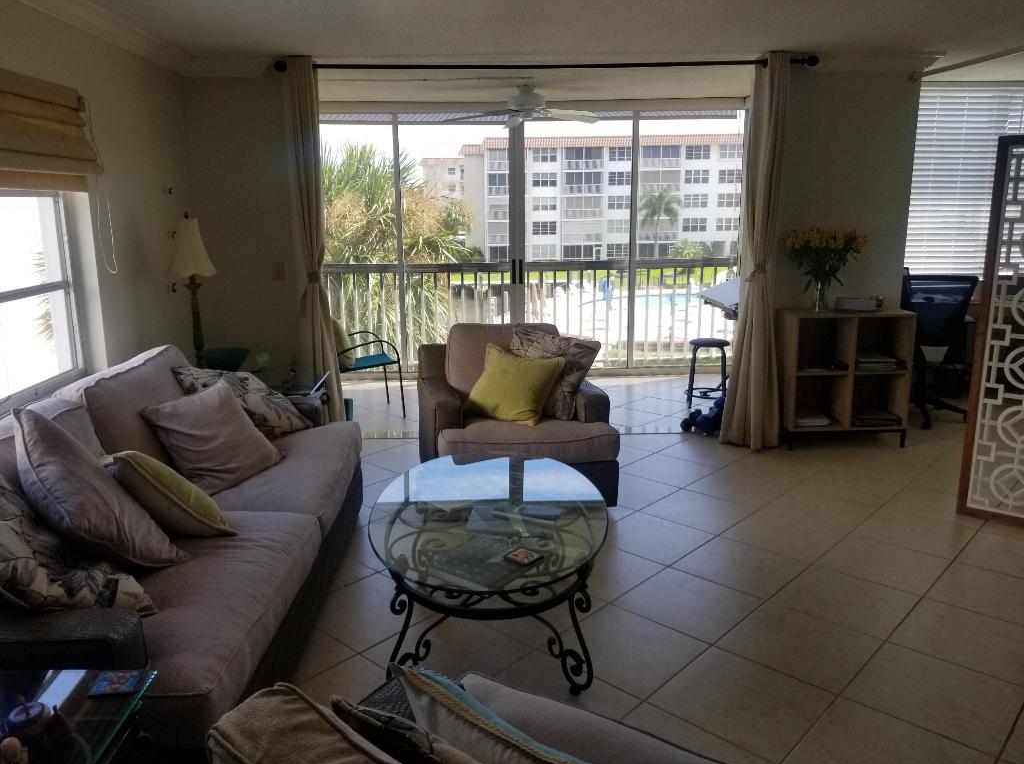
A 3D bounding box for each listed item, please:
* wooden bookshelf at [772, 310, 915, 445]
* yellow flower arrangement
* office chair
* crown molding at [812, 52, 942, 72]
[{"bbox_3d":[2.208,-0.033,5.160,0.790,0.880,0.340,0,12,0],"label":"wooden bookshelf"},{"bbox_3d":[2.031,-0.778,4.988,0.560,0.460,0.450,0,12,0],"label":"yellow flower arrangement"},{"bbox_3d":[3.043,-0.232,5.598,0.640,1.080,0.640,0,12,2],"label":"office chair"},{"bbox_3d":[2.267,-1.983,4.809,0.830,0.120,0.110,0,12,0],"label":"crown molding"}]

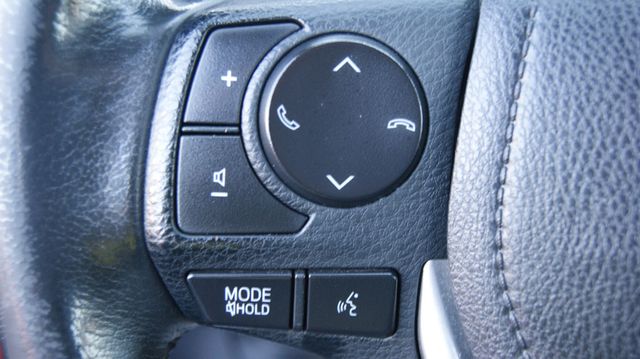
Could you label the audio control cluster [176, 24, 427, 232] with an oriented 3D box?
[{"bbox_3d":[-0.004,-0.012,0.181,0.058,0.049,0.010,1,0,-10],"label":"audio control cluster"}]

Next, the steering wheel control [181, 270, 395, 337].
[{"bbox_3d":[-0.006,0.029,0.181,0.050,0.015,0.008,1,0,-10],"label":"steering wheel control"}]

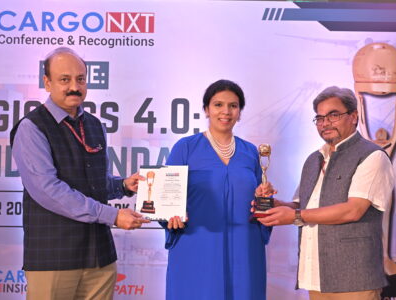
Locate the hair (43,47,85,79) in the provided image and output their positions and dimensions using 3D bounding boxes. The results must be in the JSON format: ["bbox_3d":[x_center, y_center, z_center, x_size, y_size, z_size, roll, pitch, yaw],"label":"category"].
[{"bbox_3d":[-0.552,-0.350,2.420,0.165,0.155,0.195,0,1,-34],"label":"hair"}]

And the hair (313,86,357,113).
[{"bbox_3d":[0.583,-0.193,2.460,0.172,0.155,0.205,-4,3,40],"label":"hair"}]

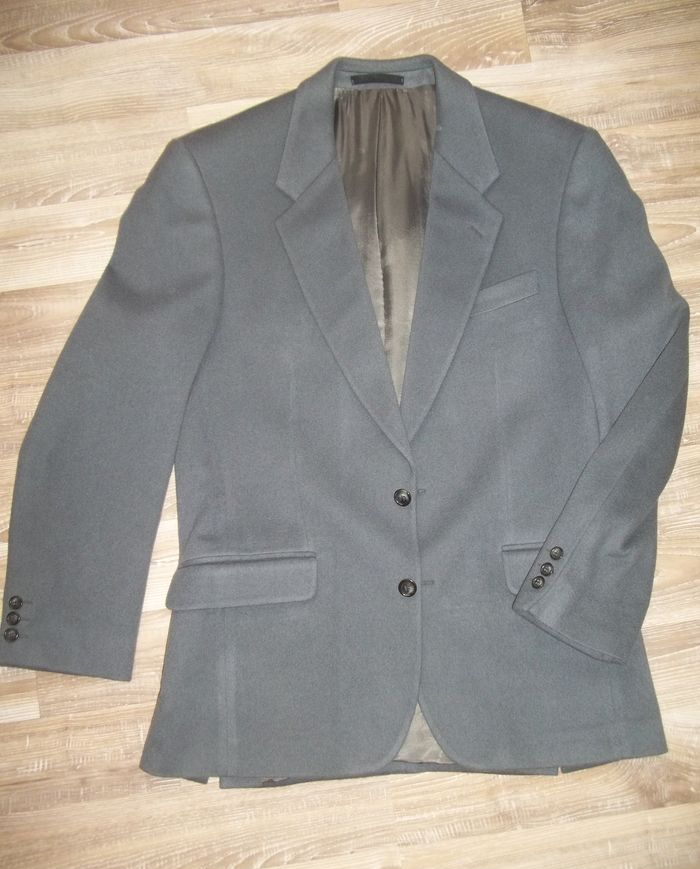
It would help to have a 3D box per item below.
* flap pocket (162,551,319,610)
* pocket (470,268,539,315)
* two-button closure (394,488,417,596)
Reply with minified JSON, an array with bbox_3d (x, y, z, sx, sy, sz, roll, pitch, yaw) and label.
[{"bbox_3d":[-0.118,0.161,0.943,0.168,0.015,0.052,-4,84,-1],"label":"flap pocket"},{"bbox_3d":[0.168,-0.157,0.975,0.102,0.012,0.026,-20,84,-3],"label":"pocket"},{"bbox_3d":[0.061,0.119,0.949,0.021,0.009,0.118,-3,84,-1],"label":"two-button closure"}]

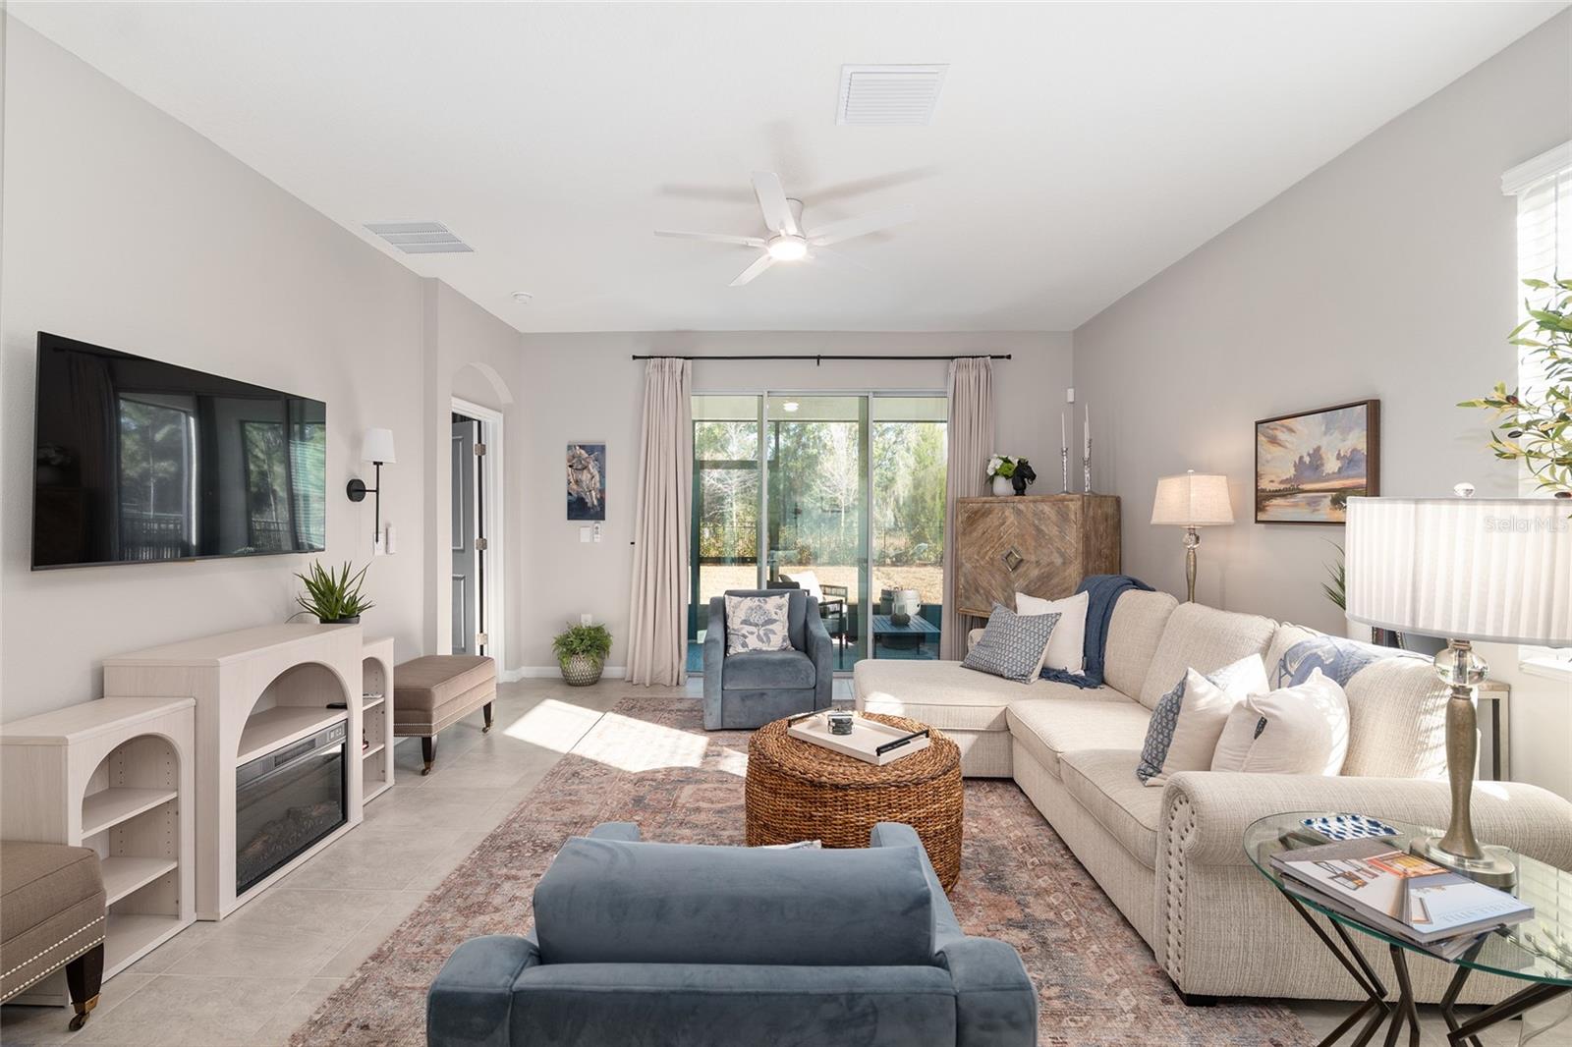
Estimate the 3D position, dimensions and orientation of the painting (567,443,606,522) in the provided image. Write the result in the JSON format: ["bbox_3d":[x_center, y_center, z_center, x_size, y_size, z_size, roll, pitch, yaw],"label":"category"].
[{"bbox_3d":[-1.652,-0.342,5.419,0.318,0.635,0.035,0,1,1],"label":"painting"}]

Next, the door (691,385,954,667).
[{"bbox_3d":[0.271,0.087,5.550,2.620,2.430,0.120,0,0,0],"label":"door"}]

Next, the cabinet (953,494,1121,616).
[{"bbox_3d":[1.754,0.567,4.611,0.550,1.487,0.910,0,1,-41],"label":"cabinet"}]

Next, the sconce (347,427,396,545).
[{"bbox_3d":[-2.263,-0.204,3.594,0.215,0.635,0.160,0,0,0],"label":"sconce"}]

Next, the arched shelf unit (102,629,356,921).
[{"bbox_3d":[-2.054,0.883,2.522,0.385,0.865,0.715,0,1,1],"label":"arched shelf unit"}]

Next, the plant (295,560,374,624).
[{"bbox_3d":[-2.105,0.380,3.060,0.320,0.385,0.330,0,0,0],"label":"plant"}]

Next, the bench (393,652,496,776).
[{"bbox_3d":[-2.030,1.075,3.745,0.450,0.460,0.760,0,0,0],"label":"bench"}]

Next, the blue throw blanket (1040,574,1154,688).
[{"bbox_3d":[1.846,0.605,3.880,0.570,0.570,0.600,0,0,0],"label":"blue throw blanket"}]

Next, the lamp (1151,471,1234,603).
[{"bbox_3d":[2.064,0.118,3.330,0.270,0.770,0.320,0,1,1],"label":"lamp"}]

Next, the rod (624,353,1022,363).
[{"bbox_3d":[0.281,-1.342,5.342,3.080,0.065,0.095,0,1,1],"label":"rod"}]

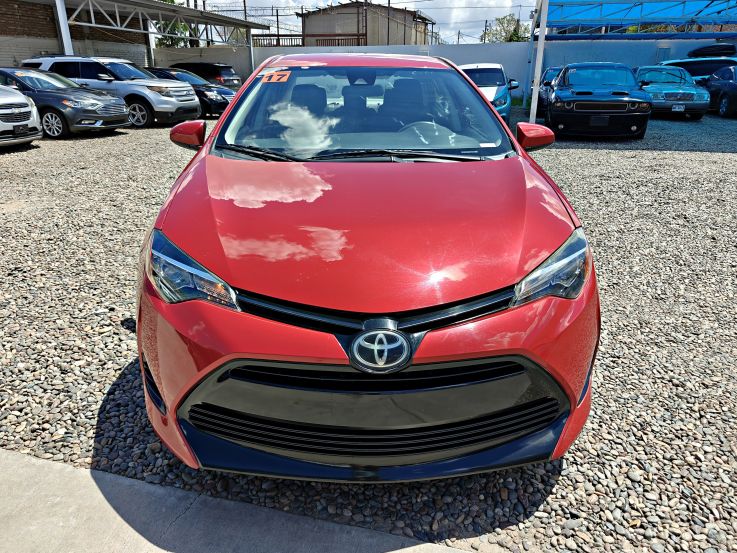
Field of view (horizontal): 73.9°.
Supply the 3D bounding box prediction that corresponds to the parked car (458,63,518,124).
[{"bbox_3d":[2.803,-4.665,12.657,1.760,1.500,4.200,6,23,14],"label":"parked car"}]

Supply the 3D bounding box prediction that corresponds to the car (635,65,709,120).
[{"bbox_3d":[9.227,-5.843,15.447,1.760,1.430,4.700,6,24,15],"label":"car"}]

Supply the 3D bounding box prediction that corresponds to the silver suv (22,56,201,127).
[{"bbox_3d":[-7.233,-5.256,13.848,5.000,1.780,2.020,7,24,15],"label":"silver suv"}]

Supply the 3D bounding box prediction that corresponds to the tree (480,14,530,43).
[{"bbox_3d":[10.427,-17.497,38.239,3.799,5.306,3.799,5,23,13],"label":"tree"}]

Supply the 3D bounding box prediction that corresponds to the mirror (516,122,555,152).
[{"bbox_3d":[0.903,-0.745,2.662,0.205,0.155,0.140,-1,23,-2],"label":"mirror"}]

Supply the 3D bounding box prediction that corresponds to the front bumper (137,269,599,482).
[{"bbox_3d":[0.027,0.326,1.588,1.740,0.520,0.600,-1,23,-2],"label":"front bumper"}]

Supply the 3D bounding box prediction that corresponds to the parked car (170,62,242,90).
[{"bbox_3d":[-7.855,-8.084,20.723,4.600,1.720,1.850,6,24,16],"label":"parked car"}]

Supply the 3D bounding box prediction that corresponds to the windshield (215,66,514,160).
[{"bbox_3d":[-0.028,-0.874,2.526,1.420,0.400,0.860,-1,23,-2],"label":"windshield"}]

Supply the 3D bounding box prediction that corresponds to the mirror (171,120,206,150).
[{"bbox_3d":[-0.961,-0.736,2.621,0.205,0.155,0.140,-1,23,-2],"label":"mirror"}]

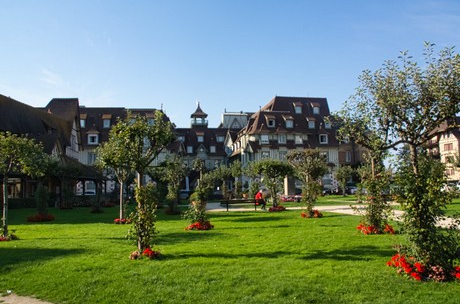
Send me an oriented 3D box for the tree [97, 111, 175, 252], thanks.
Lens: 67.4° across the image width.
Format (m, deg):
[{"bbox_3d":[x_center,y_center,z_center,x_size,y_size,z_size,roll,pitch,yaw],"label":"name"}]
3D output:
[{"bbox_3d":[-2.095,0.780,7.912,1.700,3.200,1.500,1,-5,-15],"label":"tree"}]

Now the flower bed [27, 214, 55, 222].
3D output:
[{"bbox_3d":[-8.511,2.946,15.495,1.220,0.280,1.200,3,-6,-28],"label":"flower bed"}]

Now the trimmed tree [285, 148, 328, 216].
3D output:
[{"bbox_3d":[3.839,1.574,17.228,2.100,3.330,1.800,-1,-5,12],"label":"trimmed tree"}]

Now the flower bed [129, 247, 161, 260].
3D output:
[{"bbox_3d":[-1.897,2.250,7.676,0.750,0.230,0.720,1,-5,-14],"label":"flower bed"}]

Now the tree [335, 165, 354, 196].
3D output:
[{"bbox_3d":[13.346,3.521,40.347,2.300,3.700,2.100,-2,-6,18],"label":"tree"}]

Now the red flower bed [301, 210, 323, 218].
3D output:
[{"bbox_3d":[4.015,3.065,16.890,1.080,0.300,1.080,-1,-5,13],"label":"red flower bed"}]

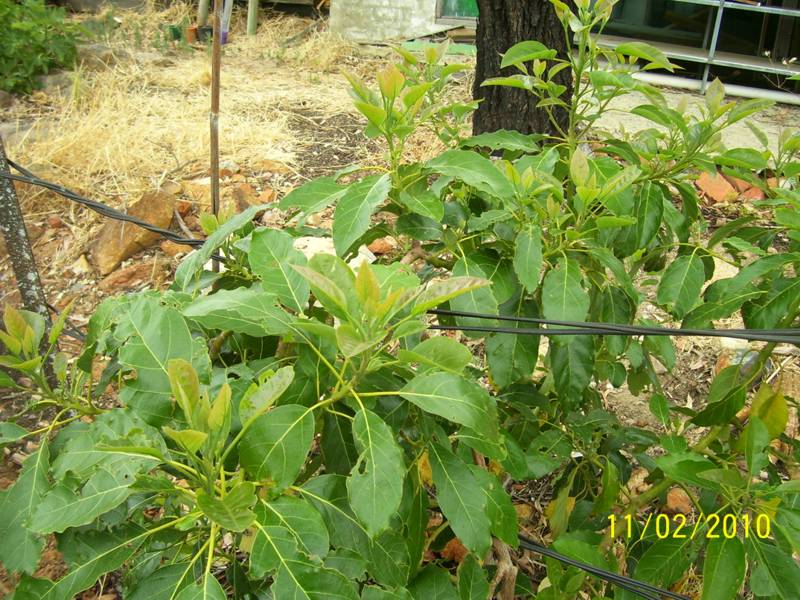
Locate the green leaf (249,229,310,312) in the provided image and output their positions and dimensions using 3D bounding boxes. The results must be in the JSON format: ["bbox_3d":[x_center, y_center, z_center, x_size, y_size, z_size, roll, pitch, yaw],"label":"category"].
[{"bbox_3d":[-0.212,-0.052,1.380,0.095,0.030,0.201,-29,59,-12],"label":"green leaf"}]

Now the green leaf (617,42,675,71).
[{"bbox_3d":[0.547,-0.542,1.750,0.143,0.035,0.060,22,32,8],"label":"green leaf"}]

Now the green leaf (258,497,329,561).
[{"bbox_3d":[-0.154,0.334,1.155,0.147,0.030,0.085,36,57,20],"label":"green leaf"}]

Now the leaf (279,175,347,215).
[{"bbox_3d":[-0.190,-0.229,1.705,0.167,0.030,0.085,-25,43,-10],"label":"leaf"}]

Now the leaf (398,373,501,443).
[{"bbox_3d":[0.077,0.168,1.225,0.156,0.040,0.090,21,50,11],"label":"leaf"}]

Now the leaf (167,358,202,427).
[{"bbox_3d":[-0.315,0.135,1.150,0.045,0.110,0.025,-9,11,-13],"label":"leaf"}]

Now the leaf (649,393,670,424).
[{"bbox_3d":[0.548,0.229,1.660,0.042,0.069,0.012,-11,-17,7],"label":"leaf"}]

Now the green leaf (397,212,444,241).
[{"bbox_3d":[0.043,-0.161,1.720,0.116,0.025,0.075,-3,51,20],"label":"green leaf"}]

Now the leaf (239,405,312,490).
[{"bbox_3d":[-0.178,0.214,1.140,0.092,0.030,0.148,25,55,20],"label":"leaf"}]

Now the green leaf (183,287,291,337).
[{"bbox_3d":[-0.236,0.020,1.135,0.165,0.035,0.075,7,38,10],"label":"green leaf"}]

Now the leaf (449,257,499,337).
[{"bbox_3d":[0.137,-0.007,1.470,0.090,0.025,0.159,-6,68,-2],"label":"leaf"}]

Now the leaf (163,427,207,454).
[{"bbox_3d":[-0.308,0.201,1.125,0.055,0.050,0.030,-42,14,-22],"label":"leaf"}]

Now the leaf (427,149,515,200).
[{"bbox_3d":[0.124,-0.221,1.410,0.176,0.035,0.075,21,35,20],"label":"leaf"}]

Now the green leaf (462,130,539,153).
[{"bbox_3d":[0.212,-0.328,1.640,0.180,0.025,0.075,-7,31,-13],"label":"green leaf"}]

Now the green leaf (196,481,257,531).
[{"bbox_3d":[-0.212,0.253,0.960,0.062,0.020,0.074,-30,50,-32],"label":"green leaf"}]

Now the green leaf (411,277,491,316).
[{"bbox_3d":[0.065,-0.002,1.005,0.112,0.020,0.040,-22,36,16],"label":"green leaf"}]

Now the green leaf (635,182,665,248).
[{"bbox_3d":[0.467,-0.158,1.475,0.050,0.025,0.138,16,68,-10],"label":"green leaf"}]

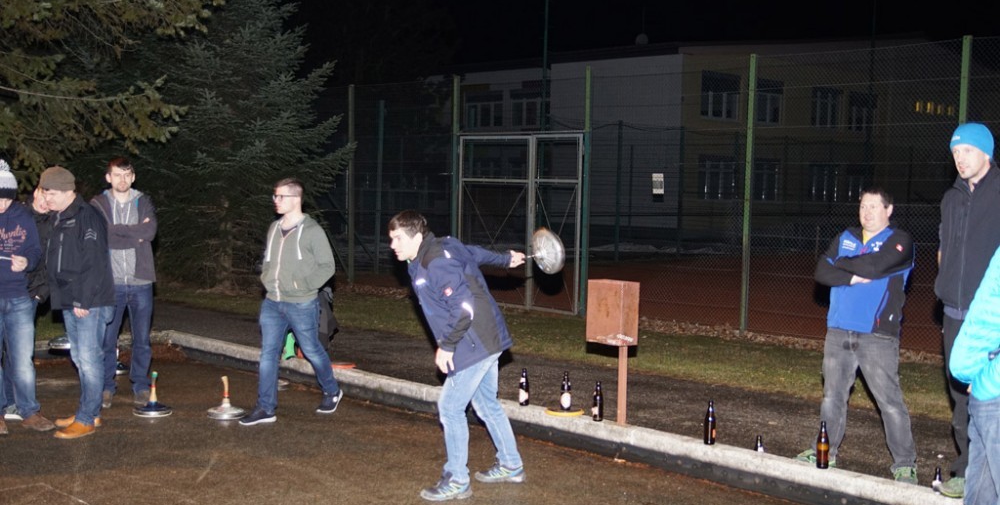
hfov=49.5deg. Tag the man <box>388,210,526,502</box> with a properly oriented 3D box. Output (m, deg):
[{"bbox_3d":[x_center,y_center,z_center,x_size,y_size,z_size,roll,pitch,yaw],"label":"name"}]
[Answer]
[{"bbox_3d":[-0.247,0.565,6.235,0.800,1.600,0.580,1,4,-5],"label":"man"}]

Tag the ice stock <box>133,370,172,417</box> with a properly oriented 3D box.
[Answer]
[{"bbox_3d":[-2.548,1.037,7.965,0.275,0.320,0.275,1,4,0],"label":"ice stock"}]

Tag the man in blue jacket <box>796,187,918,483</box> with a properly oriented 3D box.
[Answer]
[{"bbox_3d":[2.230,0.491,6.668,0.600,1.790,0.420,4,5,38],"label":"man in blue jacket"}]

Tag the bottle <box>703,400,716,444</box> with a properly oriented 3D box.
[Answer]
[{"bbox_3d":[1.289,1.042,6.641,0.068,0.260,0.068,1,4,0],"label":"bottle"}]

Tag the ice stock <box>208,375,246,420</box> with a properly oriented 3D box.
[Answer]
[{"bbox_3d":[-2.003,1.057,7.952,0.275,0.304,0.275,1,4,0],"label":"ice stock"}]

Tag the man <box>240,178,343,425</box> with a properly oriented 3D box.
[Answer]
[{"bbox_3d":[-1.527,0.331,7.975,0.530,1.770,0.720,4,5,39],"label":"man"}]

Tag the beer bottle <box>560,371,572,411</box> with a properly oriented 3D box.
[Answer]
[{"bbox_3d":[0.465,0.956,7.521,0.068,0.260,0.068,1,4,0],"label":"beer bottle"}]

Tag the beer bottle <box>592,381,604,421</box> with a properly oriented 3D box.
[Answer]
[{"bbox_3d":[0.667,1.001,7.301,0.068,0.260,0.068,1,4,0],"label":"beer bottle"}]

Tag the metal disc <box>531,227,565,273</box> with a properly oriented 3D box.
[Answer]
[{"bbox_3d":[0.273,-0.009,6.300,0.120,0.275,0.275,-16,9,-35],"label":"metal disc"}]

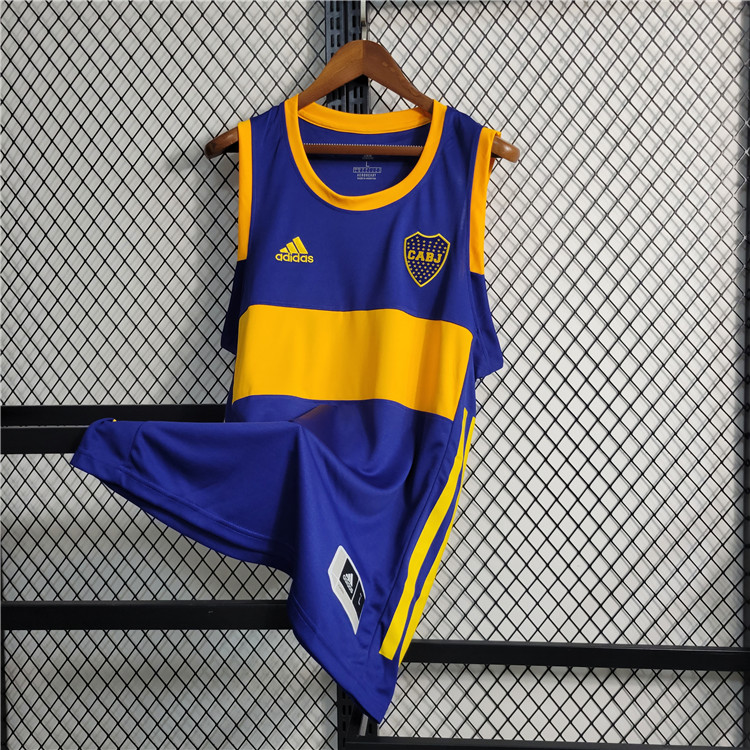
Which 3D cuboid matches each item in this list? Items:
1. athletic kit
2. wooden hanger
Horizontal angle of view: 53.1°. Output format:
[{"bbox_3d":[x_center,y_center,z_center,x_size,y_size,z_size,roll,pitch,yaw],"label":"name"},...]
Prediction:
[{"bbox_3d":[-0.118,0.041,1.000,0.540,0.790,0.190,-1,3,-3],"label":"athletic kit"},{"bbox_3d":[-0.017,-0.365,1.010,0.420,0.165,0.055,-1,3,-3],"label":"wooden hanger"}]

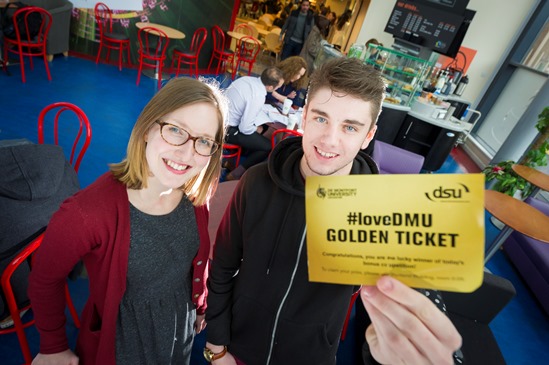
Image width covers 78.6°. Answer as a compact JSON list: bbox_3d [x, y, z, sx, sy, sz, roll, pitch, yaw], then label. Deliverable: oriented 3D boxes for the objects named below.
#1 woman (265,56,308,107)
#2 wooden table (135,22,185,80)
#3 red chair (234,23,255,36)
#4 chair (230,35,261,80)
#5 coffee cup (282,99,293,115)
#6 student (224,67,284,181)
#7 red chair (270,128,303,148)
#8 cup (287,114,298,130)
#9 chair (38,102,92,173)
[{"bbox_3d":[0.094,-0.843,3.961,0.500,1.240,0.700,11,29,-13],"label":"woman"},{"bbox_3d":[-1.949,-2.163,5.657,0.770,0.730,0.770,18,28,0],"label":"wooden table"},{"bbox_3d":[-0.827,-3.419,8.344,0.420,0.885,0.500,7,30,-20],"label":"red chair"},{"bbox_3d":[-0.565,-2.597,7.045,0.420,0.885,0.500,16,28,-4],"label":"chair"},{"bbox_3d":[0.149,-0.785,3.505,0.088,0.147,0.088,18,28,0],"label":"coffee cup"},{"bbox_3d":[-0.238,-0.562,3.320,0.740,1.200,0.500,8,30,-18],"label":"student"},{"bbox_3d":[0.135,-0.136,3.113,0.420,0.885,0.500,20,28,4],"label":"red chair"},{"bbox_3d":[0.173,-0.534,3.084,0.088,0.145,0.088,14,29,-8],"label":"cup"},{"bbox_3d":[-1.419,-0.018,2.020,0.420,0.885,0.500,26,30,15],"label":"chair"}]

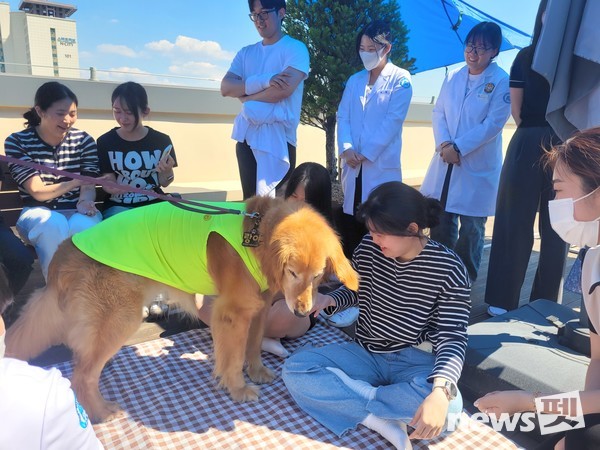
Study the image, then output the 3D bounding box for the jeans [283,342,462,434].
[{"bbox_3d":[0.271,0.521,1.683,0.630,0.260,0.520,2,11,11],"label":"jeans"}]

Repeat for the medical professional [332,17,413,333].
[{"bbox_3d":[0.449,-0.368,2.719,0.460,1.620,0.330,7,13,35],"label":"medical professional"}]

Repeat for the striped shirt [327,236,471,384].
[{"bbox_3d":[0.373,0.285,1.691,0.510,0.470,0.380,3,11,19],"label":"striped shirt"}]

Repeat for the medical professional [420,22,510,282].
[{"bbox_3d":[1.033,-0.395,2.796,0.490,1.640,0.330,8,14,39],"label":"medical professional"}]

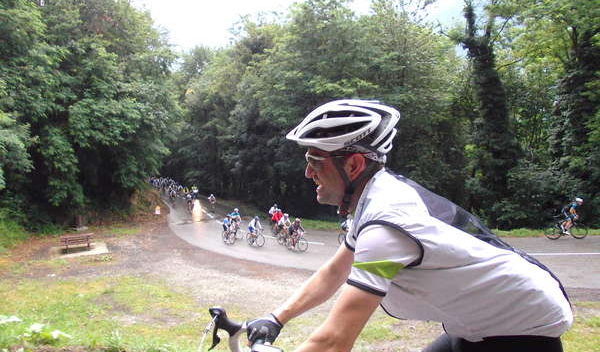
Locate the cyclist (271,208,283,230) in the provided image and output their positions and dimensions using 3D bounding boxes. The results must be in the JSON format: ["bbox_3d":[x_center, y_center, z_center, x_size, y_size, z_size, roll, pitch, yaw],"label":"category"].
[{"bbox_3d":[-1.359,2.664,28.424,0.500,1.470,0.850,-4,4,-28],"label":"cyclist"}]

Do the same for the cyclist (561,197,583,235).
[{"bbox_3d":[10.853,1.650,19.326,0.850,1.470,0.500,-2,3,5],"label":"cyclist"}]

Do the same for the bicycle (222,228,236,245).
[{"bbox_3d":[-3.839,3.200,26.170,0.440,1.000,1.680,-5,4,-32],"label":"bicycle"}]

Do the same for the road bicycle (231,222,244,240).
[{"bbox_3d":[-3.660,3.093,27.770,0.440,1.000,1.680,-5,4,-33],"label":"road bicycle"}]

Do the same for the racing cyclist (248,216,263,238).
[{"bbox_3d":[-2.372,2.831,25.637,0.500,1.470,0.850,-5,4,-38],"label":"racing cyclist"}]

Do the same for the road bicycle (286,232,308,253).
[{"bbox_3d":[-0.158,3.257,24.270,0.440,1.000,1.680,-6,5,-42],"label":"road bicycle"}]

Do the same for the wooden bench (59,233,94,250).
[{"bbox_3d":[-12.534,3.718,27.277,1.750,0.780,0.600,-4,4,-23],"label":"wooden bench"}]

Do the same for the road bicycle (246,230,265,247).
[{"bbox_3d":[-2.372,3.228,25.770,0.440,1.000,1.680,-5,4,-38],"label":"road bicycle"}]

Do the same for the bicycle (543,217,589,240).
[{"bbox_3d":[10.631,2.044,19.370,1.680,1.000,0.440,-2,3,5],"label":"bicycle"}]

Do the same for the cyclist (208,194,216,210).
[{"bbox_3d":[-8.154,2.369,44.812,0.500,1.470,0.850,-3,4,-15],"label":"cyclist"}]

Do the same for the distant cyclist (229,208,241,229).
[{"bbox_3d":[-3.688,2.619,27.430,0.500,1.470,0.850,-5,4,-33],"label":"distant cyclist"}]

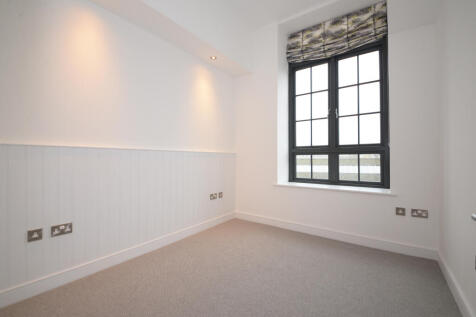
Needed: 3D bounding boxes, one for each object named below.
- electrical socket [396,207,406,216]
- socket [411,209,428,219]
[{"bbox_3d":[1.917,0.628,2.493,0.086,0.086,0.012,0,0,36],"label":"electrical socket"},{"bbox_3d":[2.055,0.622,2.394,0.146,0.086,0.012,0,0,36],"label":"socket"}]

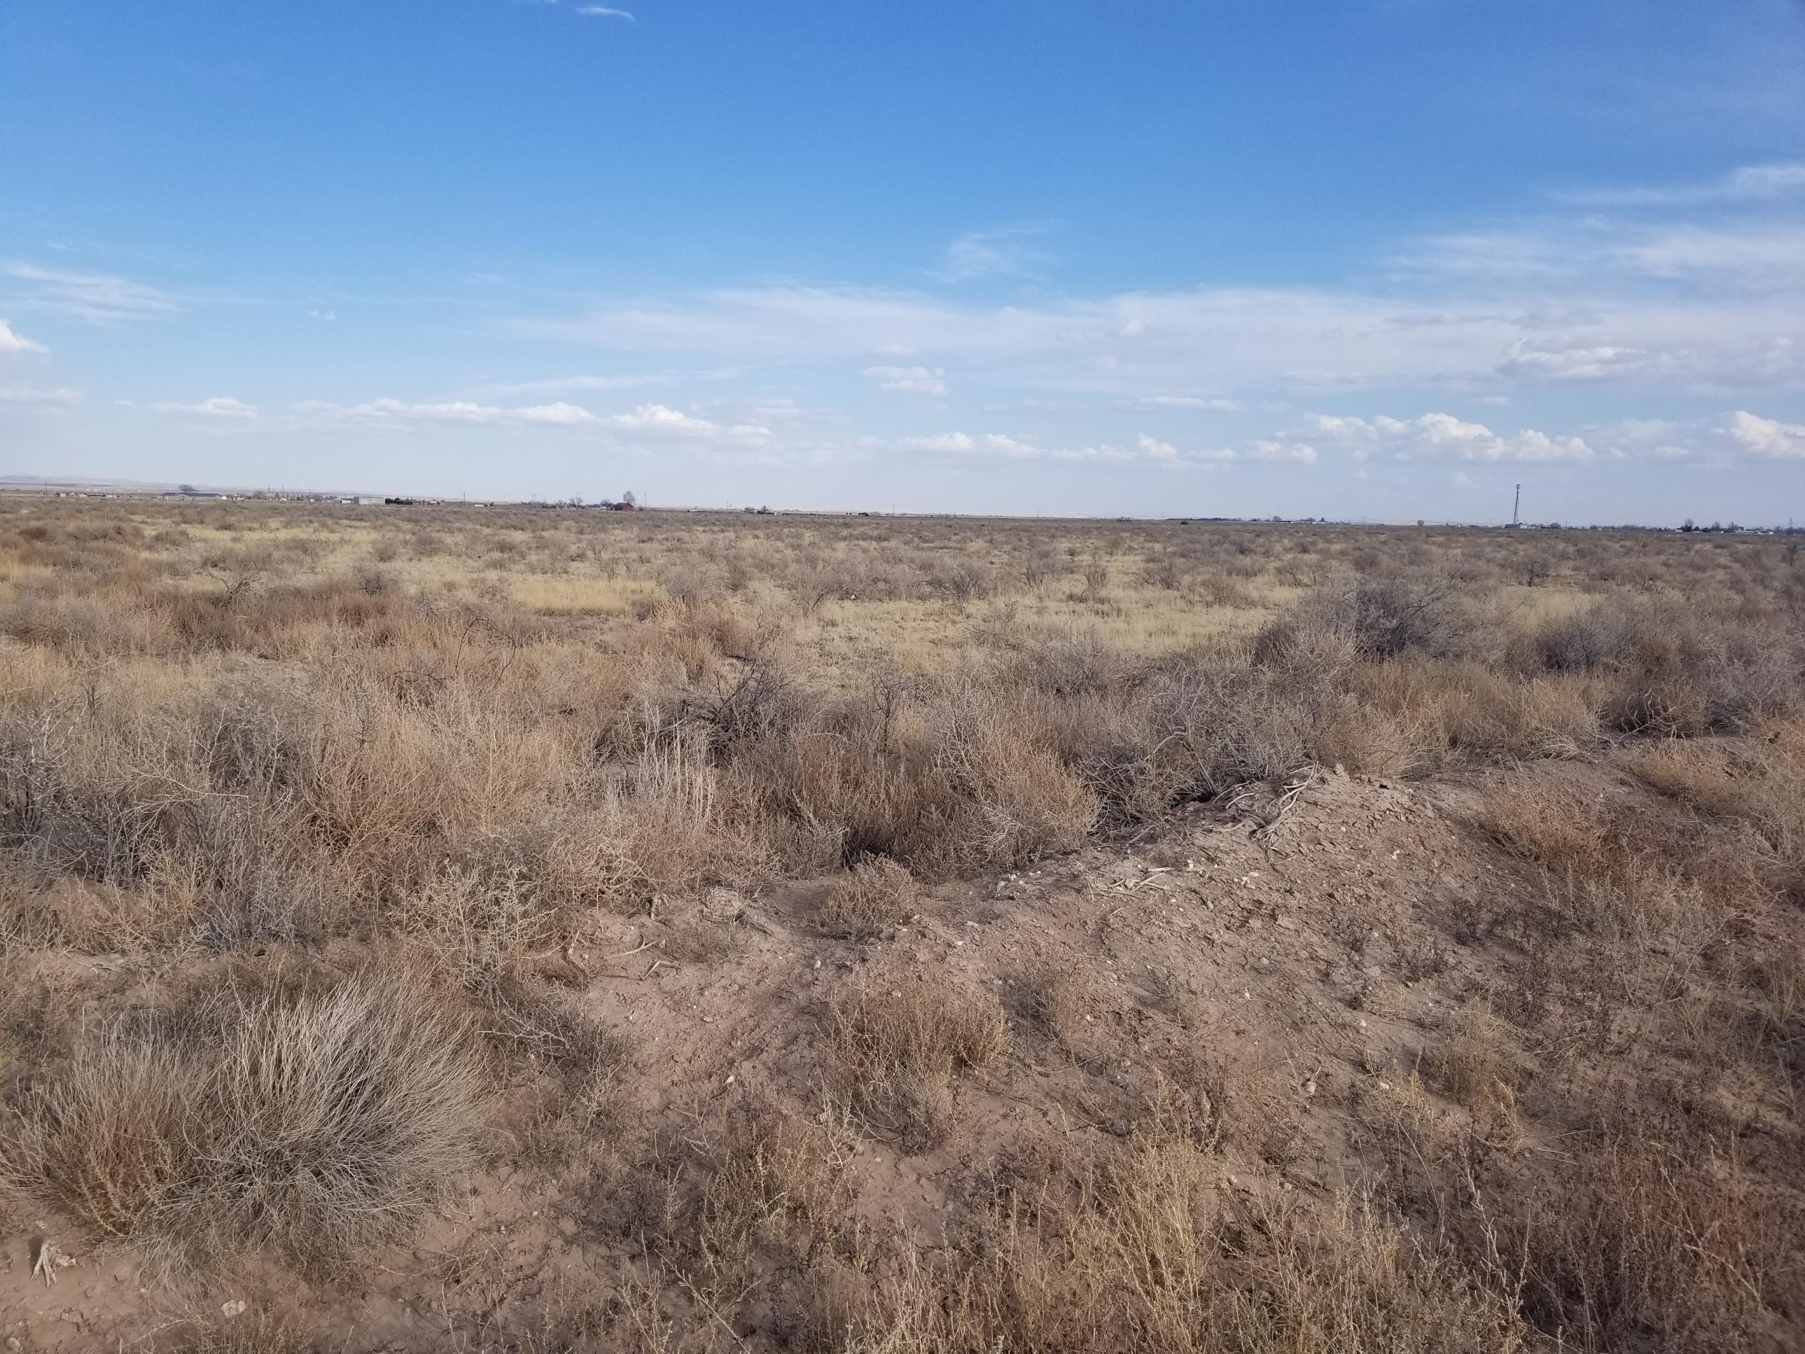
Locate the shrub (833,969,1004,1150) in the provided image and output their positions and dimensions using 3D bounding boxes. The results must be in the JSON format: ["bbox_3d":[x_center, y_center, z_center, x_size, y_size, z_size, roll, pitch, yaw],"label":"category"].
[{"bbox_3d":[0.036,0.949,3.400,0.433,0.409,0.381,1,7,0],"label":"shrub"}]

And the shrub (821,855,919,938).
[{"bbox_3d":[-0.111,0.742,4.600,0.329,0.252,0.302,1,7,0],"label":"shrub"}]

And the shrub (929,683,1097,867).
[{"bbox_3d":[0.453,0.401,5.650,0.678,0.719,0.610,1,7,0],"label":"shrub"}]

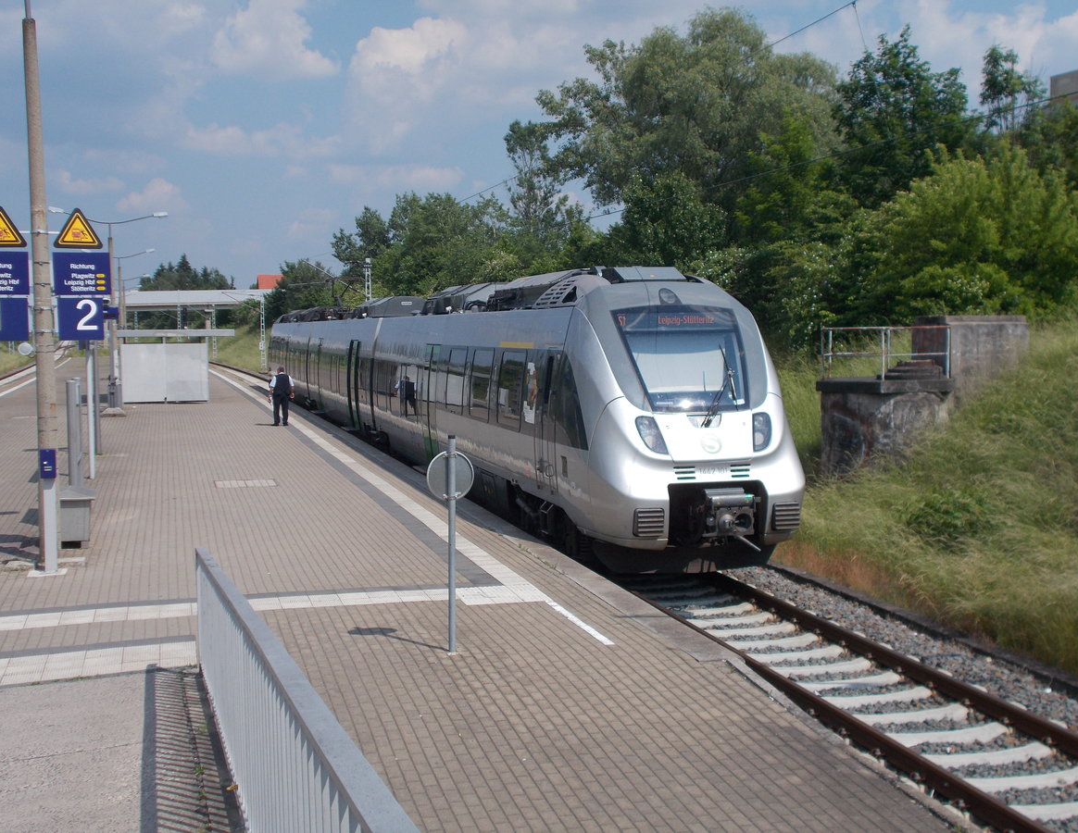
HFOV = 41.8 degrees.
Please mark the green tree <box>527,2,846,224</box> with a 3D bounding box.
[{"bbox_3d":[5.751,-10.024,55.000,11.899,11.791,11.000,-1,4,0],"label":"green tree"}]

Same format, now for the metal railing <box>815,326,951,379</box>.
[{"bbox_3d":[6.216,-1.156,25.443,1.347,0.916,1.947,-2,4,-20],"label":"metal railing"}]

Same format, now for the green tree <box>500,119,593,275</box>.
[{"bbox_3d":[0.418,-10.719,75.000,4.917,10.178,5.000,-1,4,0],"label":"green tree"}]

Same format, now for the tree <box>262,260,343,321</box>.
[{"bbox_3d":[-23.268,-12.345,140.000,8.077,6.425,7.500,-1,4,0],"label":"tree"}]

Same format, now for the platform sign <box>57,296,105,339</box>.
[{"bbox_3d":[-5.276,-1.121,16.286,0.496,0.478,0.040,-2,4,-16],"label":"platform sign"}]

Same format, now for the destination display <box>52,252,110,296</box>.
[{"bbox_3d":[-5.252,-1.641,16.260,0.620,0.476,0.040,-2,4,-16],"label":"destination display"}]

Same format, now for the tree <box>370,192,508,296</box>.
[{"bbox_3d":[-6.695,-10.993,95.000,9.218,8.346,9.000,-1,4,0],"label":"tree"}]

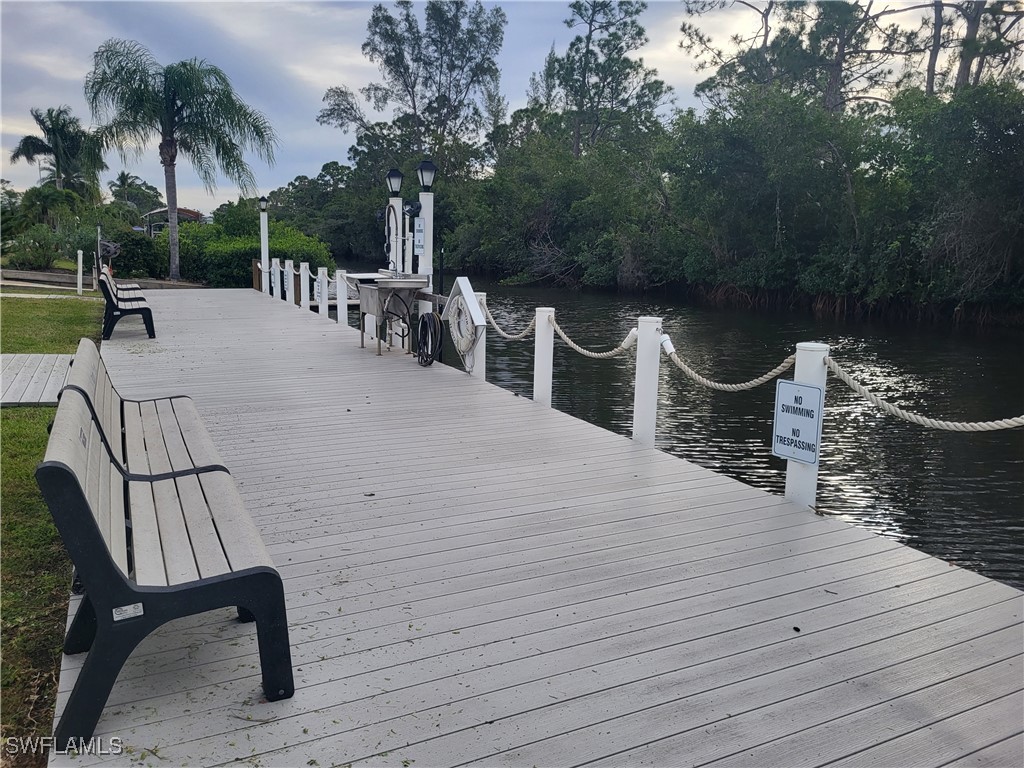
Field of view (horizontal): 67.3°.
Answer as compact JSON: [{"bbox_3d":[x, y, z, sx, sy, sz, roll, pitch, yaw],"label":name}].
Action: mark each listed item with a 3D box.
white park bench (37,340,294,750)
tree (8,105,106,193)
[{"bbox_3d":[-1.652,0.363,3.538,0.677,0.851,2.914,-4,11,-27],"label":"white park bench"},{"bbox_3d":[-24.194,-10.792,41.312,5.200,8.190,5.200,-5,12,-29],"label":"tree"}]

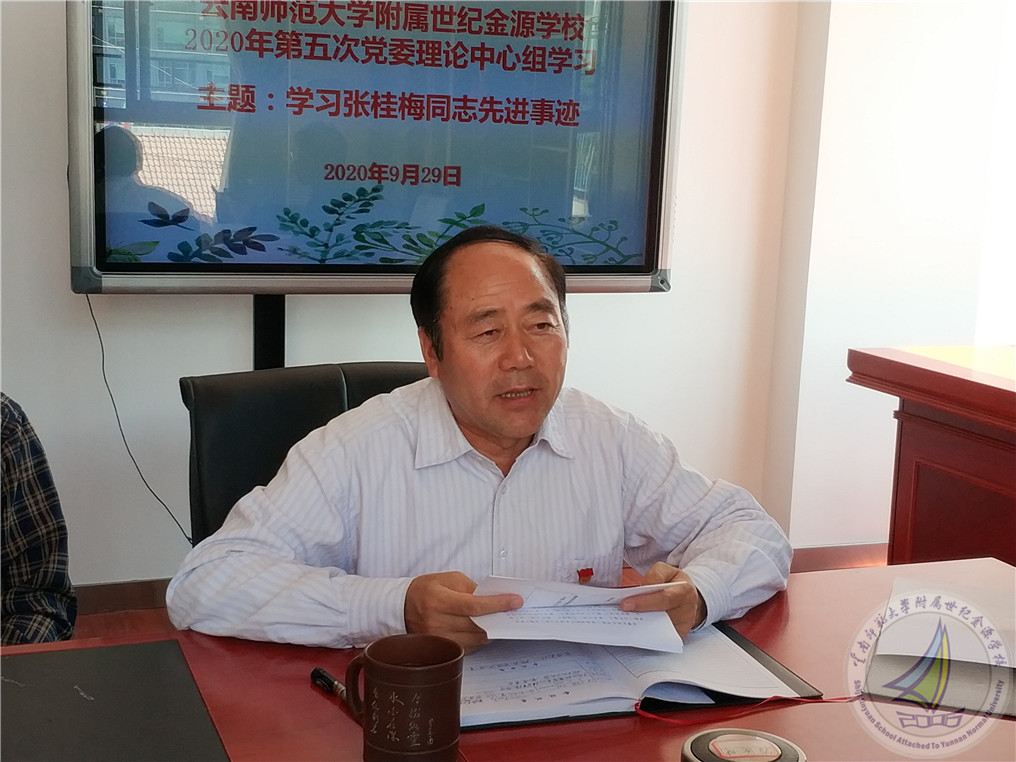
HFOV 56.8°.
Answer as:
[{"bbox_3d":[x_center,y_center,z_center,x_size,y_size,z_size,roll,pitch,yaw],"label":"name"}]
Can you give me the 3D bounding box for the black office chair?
[{"bbox_3d":[-0.160,0.496,1.306,0.600,0.980,0.620,-2,8,-20],"label":"black office chair"}]

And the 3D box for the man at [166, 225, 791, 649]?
[{"bbox_3d":[-0.028,0.409,1.143,0.720,1.200,0.680,-1,8,-14],"label":"man"}]

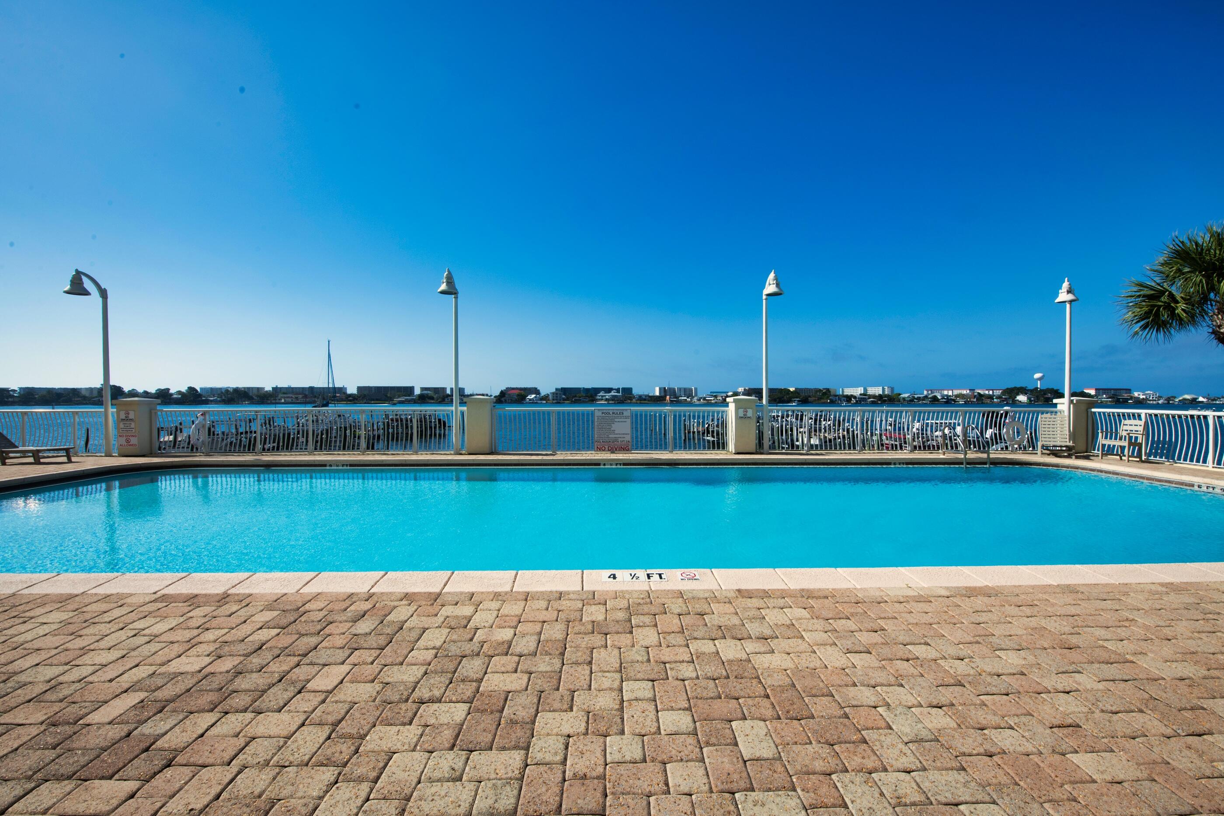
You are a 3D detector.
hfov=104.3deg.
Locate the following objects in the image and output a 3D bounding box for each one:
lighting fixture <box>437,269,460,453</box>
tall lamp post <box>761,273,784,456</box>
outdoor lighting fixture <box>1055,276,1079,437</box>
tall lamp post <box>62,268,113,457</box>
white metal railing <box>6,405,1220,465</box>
[{"bbox_3d":[-3.645,-1.016,10.782,0.430,4.200,0.850,0,1,0],"label":"lighting fixture"},{"bbox_3d":[3.674,-1.018,10.932,0.430,4.200,0.850,0,1,-1],"label":"tall lamp post"},{"bbox_3d":[10.783,-0.972,11.221,0.430,4.200,0.850,1,1,41],"label":"outdoor lighting fixture"},{"bbox_3d":[-11.765,-0.975,10.733,0.430,4.200,0.850,0,1,0],"label":"tall lamp post"},{"bbox_3d":[-1.400,0.564,10.059,25.800,1.070,2.600,0,1,0],"label":"white metal railing"}]

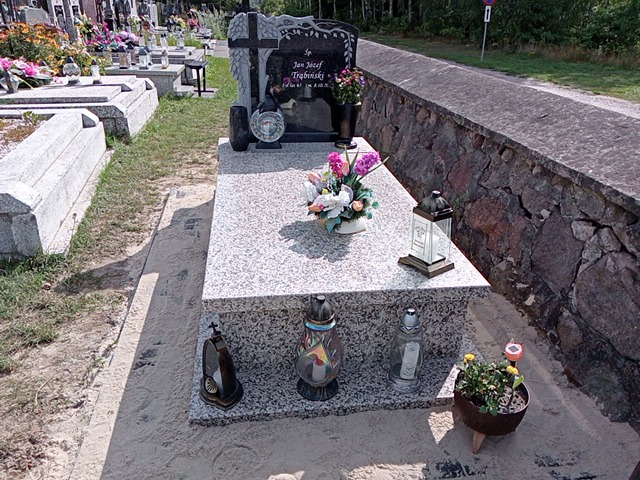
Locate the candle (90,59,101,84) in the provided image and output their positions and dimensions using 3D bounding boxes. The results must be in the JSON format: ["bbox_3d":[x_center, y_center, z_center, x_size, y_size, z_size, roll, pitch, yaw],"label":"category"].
[{"bbox_3d":[-2.380,-1.794,5.496,0.101,0.258,0.101,-2,26,-9],"label":"candle"}]

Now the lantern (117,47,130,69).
[{"bbox_3d":[-2.560,-2.390,6.763,0.134,0.270,0.134,-2,26,-9],"label":"lantern"}]

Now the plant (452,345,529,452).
[{"bbox_3d":[0.532,0.498,1.630,0.232,0.340,0.232,-2,26,-9],"label":"plant"}]

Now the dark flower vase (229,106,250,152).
[{"bbox_3d":[-0.486,-0.674,3.120,0.112,0.252,0.110,-2,27,-9],"label":"dark flower vase"}]

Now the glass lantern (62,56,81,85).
[{"bbox_3d":[-2.311,-1.584,4.824,0.162,0.235,0.162,-2,27,-9],"label":"glass lantern"}]

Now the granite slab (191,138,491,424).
[{"bbox_3d":[-0.043,-0.069,2.749,1.115,0.352,2.333,-2,26,-9],"label":"granite slab"}]

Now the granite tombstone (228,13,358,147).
[{"bbox_3d":[-0.175,-1.094,3.459,0.838,0.767,0.093,-2,26,-9],"label":"granite tombstone"}]

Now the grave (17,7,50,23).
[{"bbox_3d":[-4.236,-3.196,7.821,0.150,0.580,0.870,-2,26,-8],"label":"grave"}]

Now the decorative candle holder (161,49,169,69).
[{"bbox_3d":[-2.050,-2.390,6.836,0.098,0.242,0.098,-2,26,-9],"label":"decorative candle holder"}]

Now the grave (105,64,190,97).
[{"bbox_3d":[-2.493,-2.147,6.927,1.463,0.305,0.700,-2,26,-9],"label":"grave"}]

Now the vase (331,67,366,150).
[{"bbox_3d":[0.177,-0.813,3.205,0.215,0.475,0.205,-2,27,-9],"label":"vase"}]

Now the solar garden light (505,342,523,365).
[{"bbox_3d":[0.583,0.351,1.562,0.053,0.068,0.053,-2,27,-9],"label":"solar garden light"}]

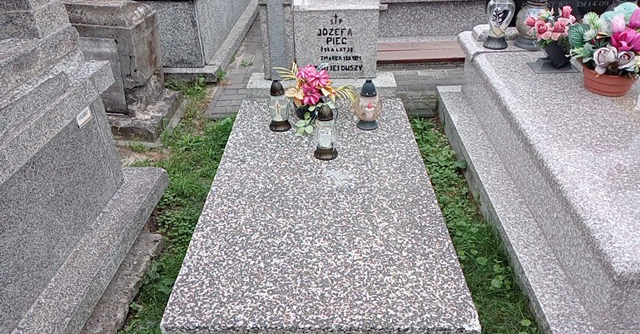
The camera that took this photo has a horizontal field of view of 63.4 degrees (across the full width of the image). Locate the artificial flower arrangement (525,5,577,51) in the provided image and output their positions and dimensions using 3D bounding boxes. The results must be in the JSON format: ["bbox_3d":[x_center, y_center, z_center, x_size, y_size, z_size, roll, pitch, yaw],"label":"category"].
[{"bbox_3d":[1.074,-0.645,2.412,0.220,0.190,0.200,1,29,0],"label":"artificial flower arrangement"}]

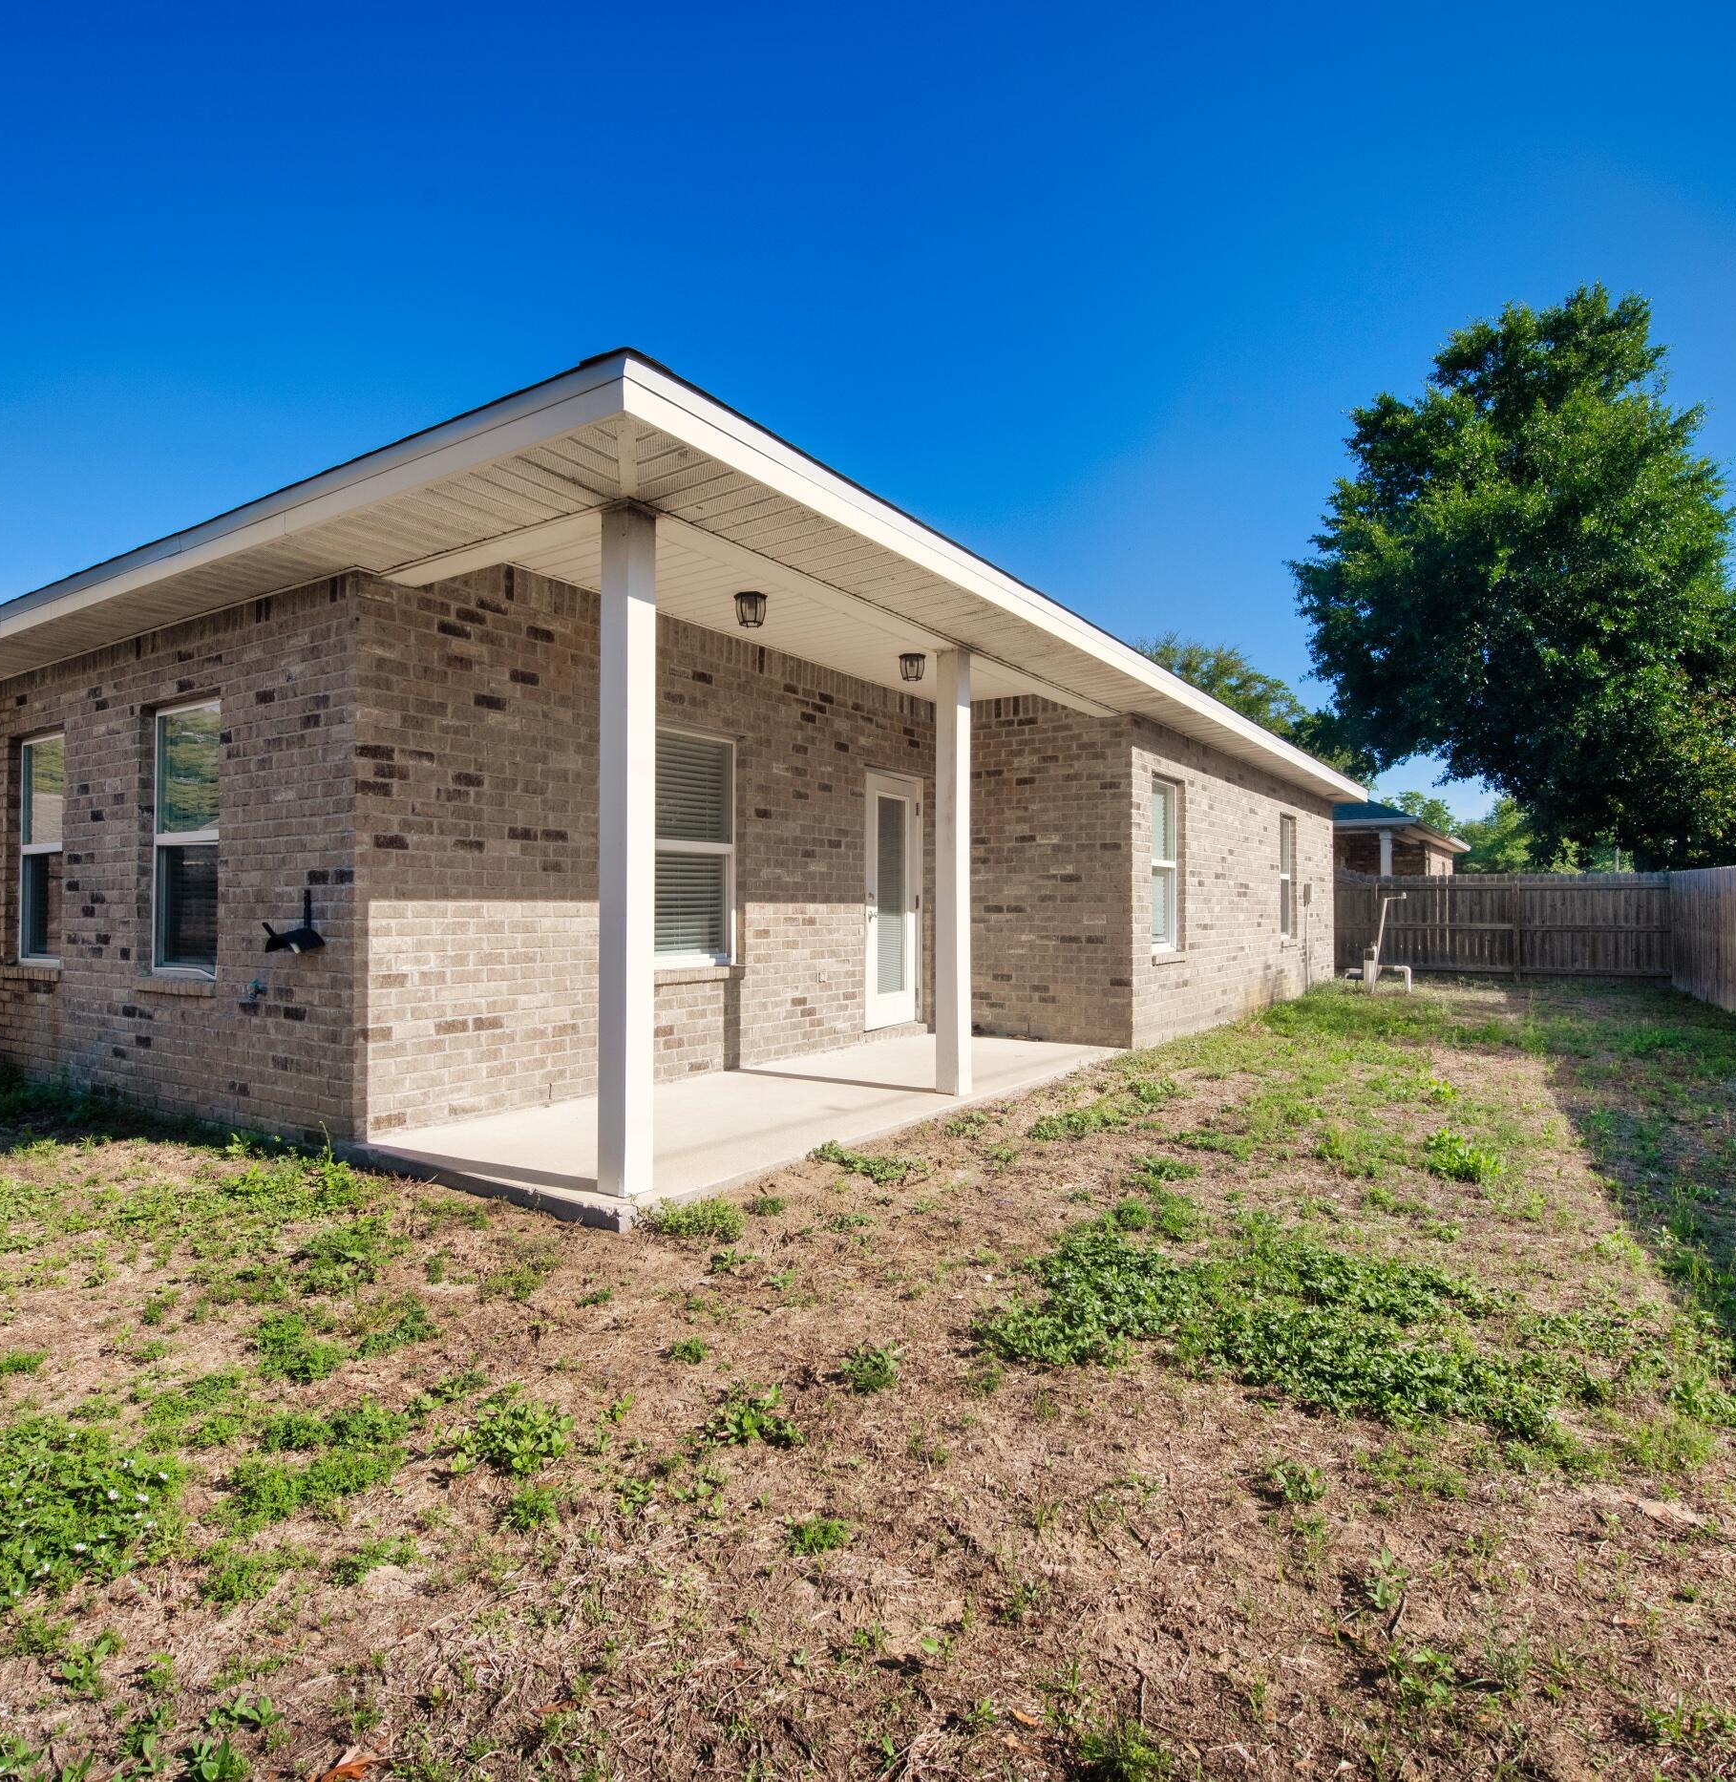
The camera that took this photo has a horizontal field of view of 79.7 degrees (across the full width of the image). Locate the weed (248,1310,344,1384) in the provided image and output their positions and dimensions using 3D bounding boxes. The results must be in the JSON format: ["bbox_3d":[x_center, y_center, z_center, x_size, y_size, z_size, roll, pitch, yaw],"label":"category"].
[{"bbox_3d":[-1.523,1.216,2.777,0.233,0.129,0.256,0,-1,-29],"label":"weed"}]

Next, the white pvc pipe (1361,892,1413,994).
[{"bbox_3d":[6.787,0.676,13.593,0.616,1.325,0.250,0,-1,27],"label":"white pvc pipe"}]

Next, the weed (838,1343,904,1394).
[{"bbox_3d":[0.005,1.240,2.704,0.175,0.103,0.158,0,-1,0],"label":"weed"}]

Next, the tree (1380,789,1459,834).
[{"bbox_3d":[22.177,-1.167,42.015,3.800,5.864,3.800,0,-1,28],"label":"tree"}]

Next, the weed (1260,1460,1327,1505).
[{"bbox_3d":[0.941,1.309,2.304,0.139,0.064,0.132,0,-1,22],"label":"weed"}]

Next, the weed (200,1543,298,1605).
[{"bbox_3d":[-1.157,1.278,1.948,0.158,0.065,0.150,0,-1,-31],"label":"weed"}]

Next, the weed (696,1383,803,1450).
[{"bbox_3d":[-0.278,1.247,2.473,0.251,0.101,0.239,0,-1,-6],"label":"weed"}]

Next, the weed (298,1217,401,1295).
[{"bbox_3d":[-1.671,1.175,3.361,0.313,0.202,0.407,0,-1,-26],"label":"weed"}]

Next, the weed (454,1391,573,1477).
[{"bbox_3d":[-0.802,1.230,2.355,0.258,0.142,0.245,0,-1,-19],"label":"weed"}]

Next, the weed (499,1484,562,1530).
[{"bbox_3d":[-0.696,1.272,2.148,0.128,0.046,0.115,0,-1,-18],"label":"weed"}]

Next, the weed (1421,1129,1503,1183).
[{"bbox_3d":[2.787,1.244,4.881,0.348,0.221,0.400,0,-1,30],"label":"weed"}]

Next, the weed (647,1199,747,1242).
[{"bbox_3d":[-0.619,1.190,3.767,0.364,0.109,0.291,0,-1,-9],"label":"weed"}]

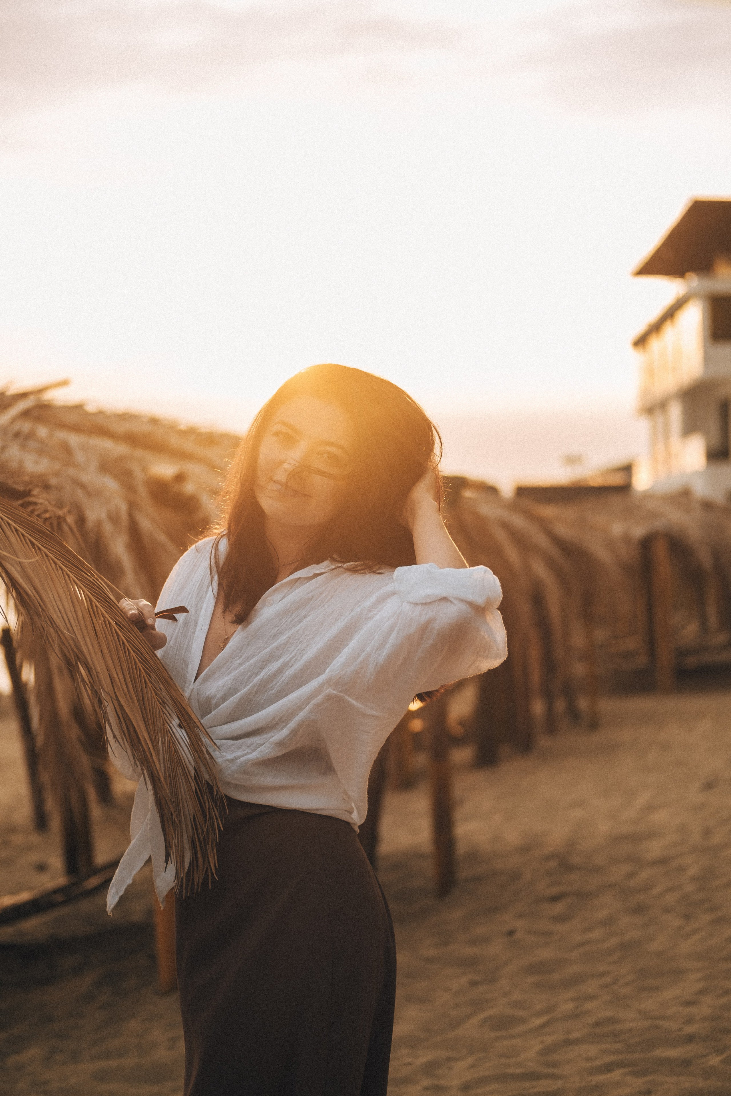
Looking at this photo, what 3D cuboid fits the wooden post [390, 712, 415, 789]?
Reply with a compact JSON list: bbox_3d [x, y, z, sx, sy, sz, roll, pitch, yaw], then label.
[{"bbox_3d":[0.210,0.620,13.200,0.135,1.550,0.135,0,0,0],"label":"wooden post"}]

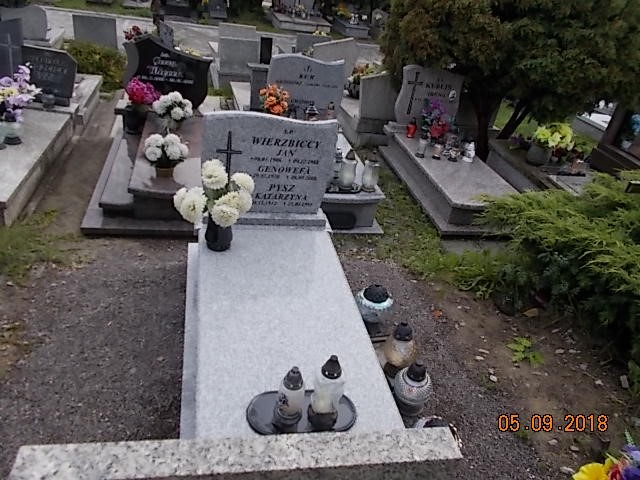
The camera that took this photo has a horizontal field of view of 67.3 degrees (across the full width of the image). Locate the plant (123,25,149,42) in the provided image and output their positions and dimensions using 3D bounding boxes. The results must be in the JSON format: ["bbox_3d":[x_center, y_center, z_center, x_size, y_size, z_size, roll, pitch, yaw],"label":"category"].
[{"bbox_3d":[-2.188,-2.413,5.700,0.310,0.330,0.280,0,34,-14],"label":"plant"}]

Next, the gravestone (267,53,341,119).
[{"bbox_3d":[-0.150,-1.474,4.547,0.700,0.500,0.100,0,33,-14],"label":"gravestone"}]

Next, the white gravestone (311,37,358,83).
[{"bbox_3d":[0.156,-2.253,6.249,0.550,0.600,0.110,0,34,-14],"label":"white gravestone"}]

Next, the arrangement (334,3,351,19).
[{"bbox_3d":[0.473,-4.647,9.781,0.320,0.310,0.300,1,33,-14],"label":"arrangement"}]

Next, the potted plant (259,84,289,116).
[{"bbox_3d":[-0.386,-1.111,3.866,0.250,0.280,0.240,1,33,-14],"label":"potted plant"}]

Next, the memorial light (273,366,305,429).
[{"bbox_3d":[-0.101,0.513,1.581,0.085,0.260,0.085,0,34,-14],"label":"memorial light"}]

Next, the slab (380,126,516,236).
[{"bbox_3d":[1.165,-0.534,4.170,0.850,0.270,1.530,0,34,-14],"label":"slab"}]

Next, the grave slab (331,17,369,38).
[{"bbox_3d":[0.683,-5.072,11.496,0.580,0.220,1.300,0,33,-14],"label":"grave slab"}]

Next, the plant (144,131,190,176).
[{"bbox_3d":[-1.086,-0.581,3.383,0.290,0.265,0.270,0,33,-14],"label":"plant"}]

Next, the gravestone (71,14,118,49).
[{"bbox_3d":[-2.811,-2.549,6.039,0.540,0.520,0.100,0,34,-14],"label":"gravestone"}]

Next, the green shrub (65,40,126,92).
[{"bbox_3d":[-2.475,-1.986,5.346,0.680,0.440,0.550,0,34,-14],"label":"green shrub"}]

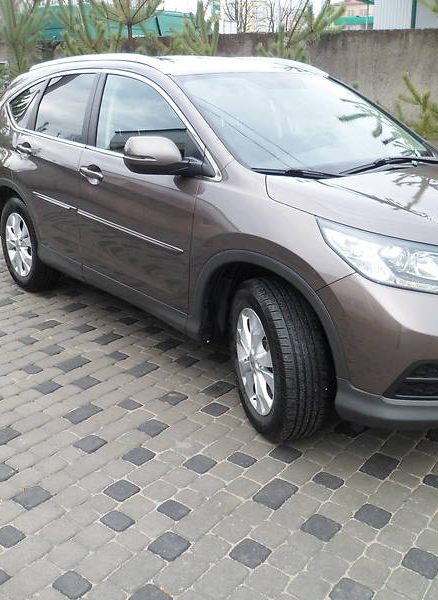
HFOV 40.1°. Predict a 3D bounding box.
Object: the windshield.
[{"bbox_3d":[0.511,-0.990,3.204,1.440,0.140,0.900,-14,54,-37],"label":"windshield"}]

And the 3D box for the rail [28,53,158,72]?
[{"bbox_3d":[-0.833,-1.474,3.769,0.070,0.110,1.720,-14,24,-37],"label":"rail"}]

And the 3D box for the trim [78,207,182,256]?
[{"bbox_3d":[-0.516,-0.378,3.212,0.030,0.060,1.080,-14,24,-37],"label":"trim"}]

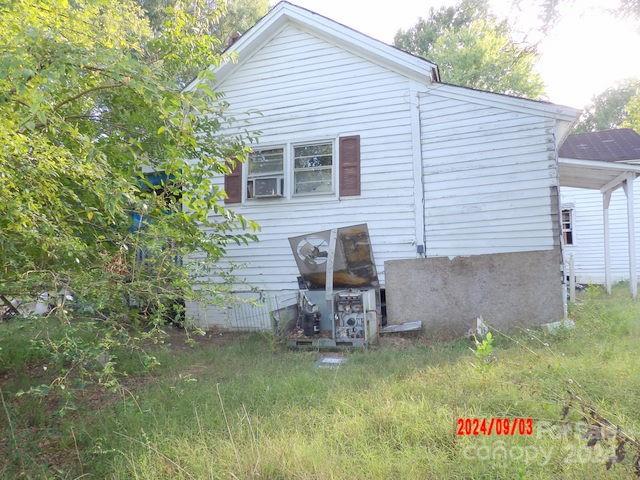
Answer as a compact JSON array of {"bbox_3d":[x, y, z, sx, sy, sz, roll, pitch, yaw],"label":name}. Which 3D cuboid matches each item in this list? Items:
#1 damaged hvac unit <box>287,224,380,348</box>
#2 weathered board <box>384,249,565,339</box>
[{"bbox_3d":[0.209,0.643,6.273,1.100,1.600,0.850,-2,-8,19],"label":"damaged hvac unit"},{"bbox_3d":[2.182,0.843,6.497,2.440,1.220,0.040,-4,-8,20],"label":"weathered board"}]

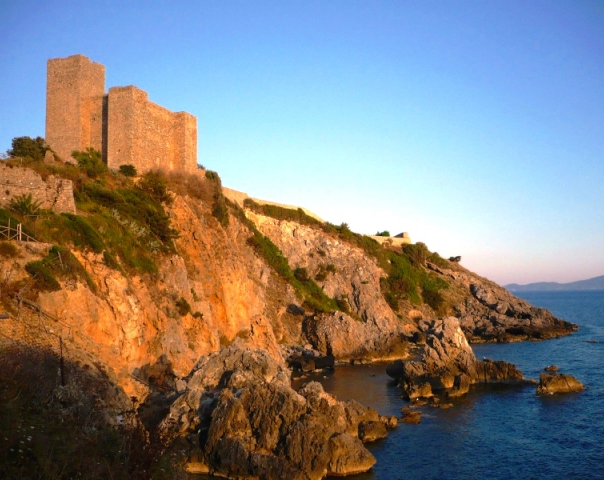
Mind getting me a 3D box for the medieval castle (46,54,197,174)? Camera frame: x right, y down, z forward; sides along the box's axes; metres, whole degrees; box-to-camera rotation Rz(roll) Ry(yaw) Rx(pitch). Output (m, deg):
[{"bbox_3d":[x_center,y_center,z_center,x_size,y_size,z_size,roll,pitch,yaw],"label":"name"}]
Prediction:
[{"bbox_3d":[-33.940,-21.320,123.690,19.780,23.060,19.100,-3,-5,25],"label":"medieval castle"}]

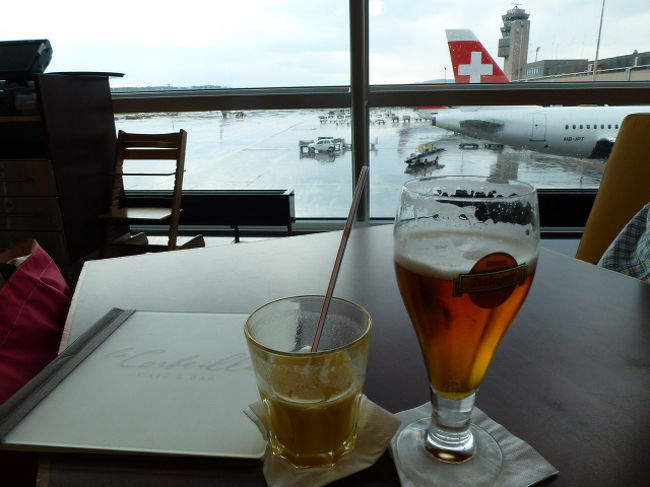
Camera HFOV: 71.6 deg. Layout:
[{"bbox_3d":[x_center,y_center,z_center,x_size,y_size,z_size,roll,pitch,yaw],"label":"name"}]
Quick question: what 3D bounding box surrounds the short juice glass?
[{"bbox_3d":[-0.009,0.098,0.317,0.085,0.094,0.085,-2,18,0],"label":"short juice glass"}]

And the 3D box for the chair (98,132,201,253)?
[{"bbox_3d":[-1.108,-0.280,2.790,0.460,0.790,0.500,2,18,11],"label":"chair"}]

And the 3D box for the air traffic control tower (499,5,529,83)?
[{"bbox_3d":[71.888,-70.288,173.267,10.200,36.400,9.600,-4,18,-6],"label":"air traffic control tower"}]

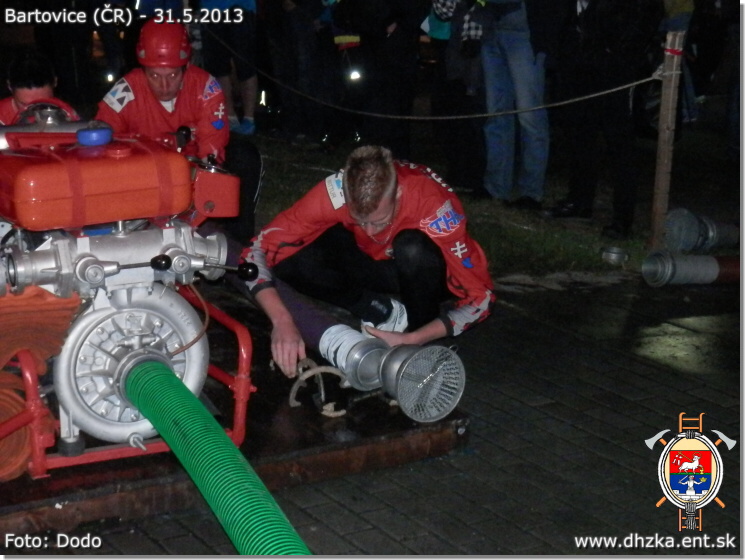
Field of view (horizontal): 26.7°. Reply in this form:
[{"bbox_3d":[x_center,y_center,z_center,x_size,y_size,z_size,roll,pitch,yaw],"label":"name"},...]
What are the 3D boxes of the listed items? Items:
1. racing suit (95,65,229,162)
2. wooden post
[{"bbox_3d":[-0.805,-0.596,6.030,0.520,0.460,0.440,-1,14,-10],"label":"racing suit"},{"bbox_3d":[1.275,-0.610,6.850,0.065,0.960,0.060,10,15,29],"label":"wooden post"}]

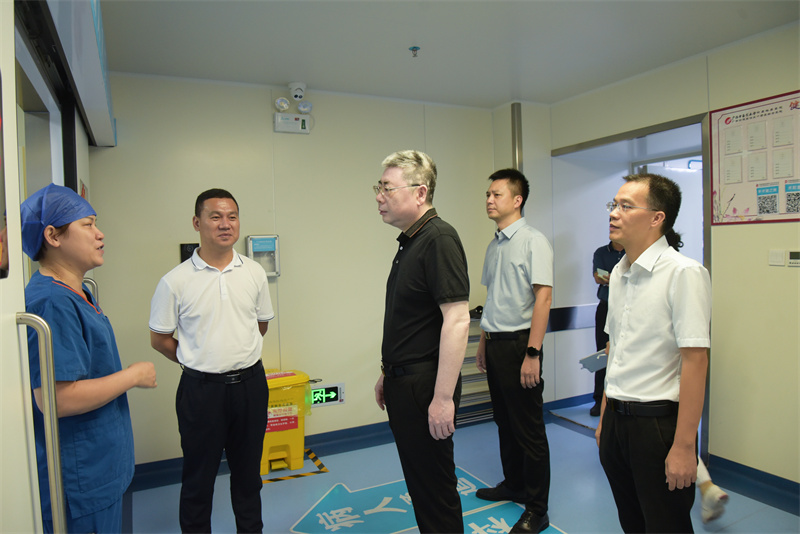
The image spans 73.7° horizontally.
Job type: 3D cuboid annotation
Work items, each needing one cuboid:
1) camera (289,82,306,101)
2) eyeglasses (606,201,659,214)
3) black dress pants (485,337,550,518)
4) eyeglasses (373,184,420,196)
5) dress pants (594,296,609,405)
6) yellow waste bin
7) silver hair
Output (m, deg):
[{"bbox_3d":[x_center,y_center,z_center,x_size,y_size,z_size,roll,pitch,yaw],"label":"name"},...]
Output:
[{"bbox_3d":[-0.670,-1.143,3.504,0.115,0.100,0.115,-2,3,-18],"label":"camera"},{"bbox_3d":[0.864,-0.210,1.960,0.140,0.045,0.140,6,1,-13],"label":"eyeglasses"},{"bbox_3d":[0.598,0.778,2.702,0.280,0.890,0.410,-2,3,-20],"label":"black dress pants"},{"bbox_3d":[-0.001,-0.263,1.825,0.140,0.045,0.140,-8,5,-22],"label":"eyeglasses"},{"bbox_3d":[1.709,0.674,4.200,0.380,0.830,0.260,-1,3,18],"label":"dress pants"},{"bbox_3d":[-0.806,0.955,3.407,0.400,0.605,0.360,-2,3,-22],"label":"yellow waste bin"},{"bbox_3d":[0.033,-0.307,1.830,0.190,0.185,0.165,-2,3,-22],"label":"silver hair"}]

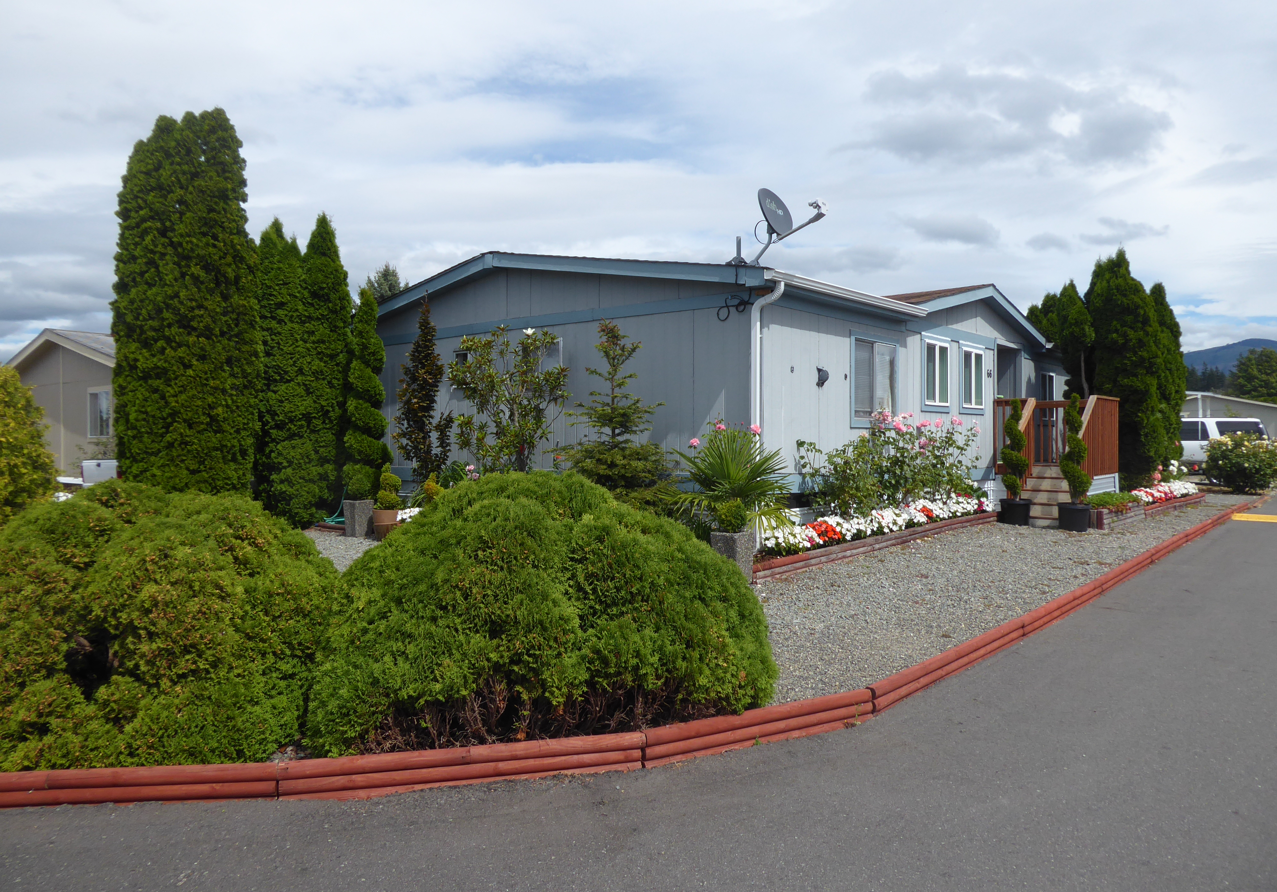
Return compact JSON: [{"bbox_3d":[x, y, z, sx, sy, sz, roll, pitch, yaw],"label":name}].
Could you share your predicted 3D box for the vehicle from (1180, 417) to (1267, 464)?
[{"bbox_3d":[15.500,0.141,26.300,5.300,1.930,2.000,0,1,39],"label":"vehicle"}]

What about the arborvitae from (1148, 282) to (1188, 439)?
[{"bbox_3d":[10.678,-1.118,18.000,1.050,4.436,1.050,0,0,0],"label":"arborvitae"}]

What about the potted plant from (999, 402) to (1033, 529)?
[{"bbox_3d":[5.494,0.240,12.900,0.470,1.861,0.470,0,0,0],"label":"potted plant"}]

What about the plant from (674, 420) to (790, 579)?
[{"bbox_3d":[0.950,0.524,8.650,1.120,1.540,1.050,0,0,6],"label":"plant"}]

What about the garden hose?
[{"bbox_3d":[-4.016,0.818,11.900,0.480,0.496,0.400,0,0,0],"label":"garden hose"}]

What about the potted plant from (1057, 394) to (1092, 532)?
[{"bbox_3d":[5.958,0.239,12.100,0.470,1.881,0.470,0,0,0],"label":"potted plant"}]

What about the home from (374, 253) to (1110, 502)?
[{"bbox_3d":[2.850,-0.750,17.400,8.600,3.780,14.800,0,0,40],"label":"home"}]

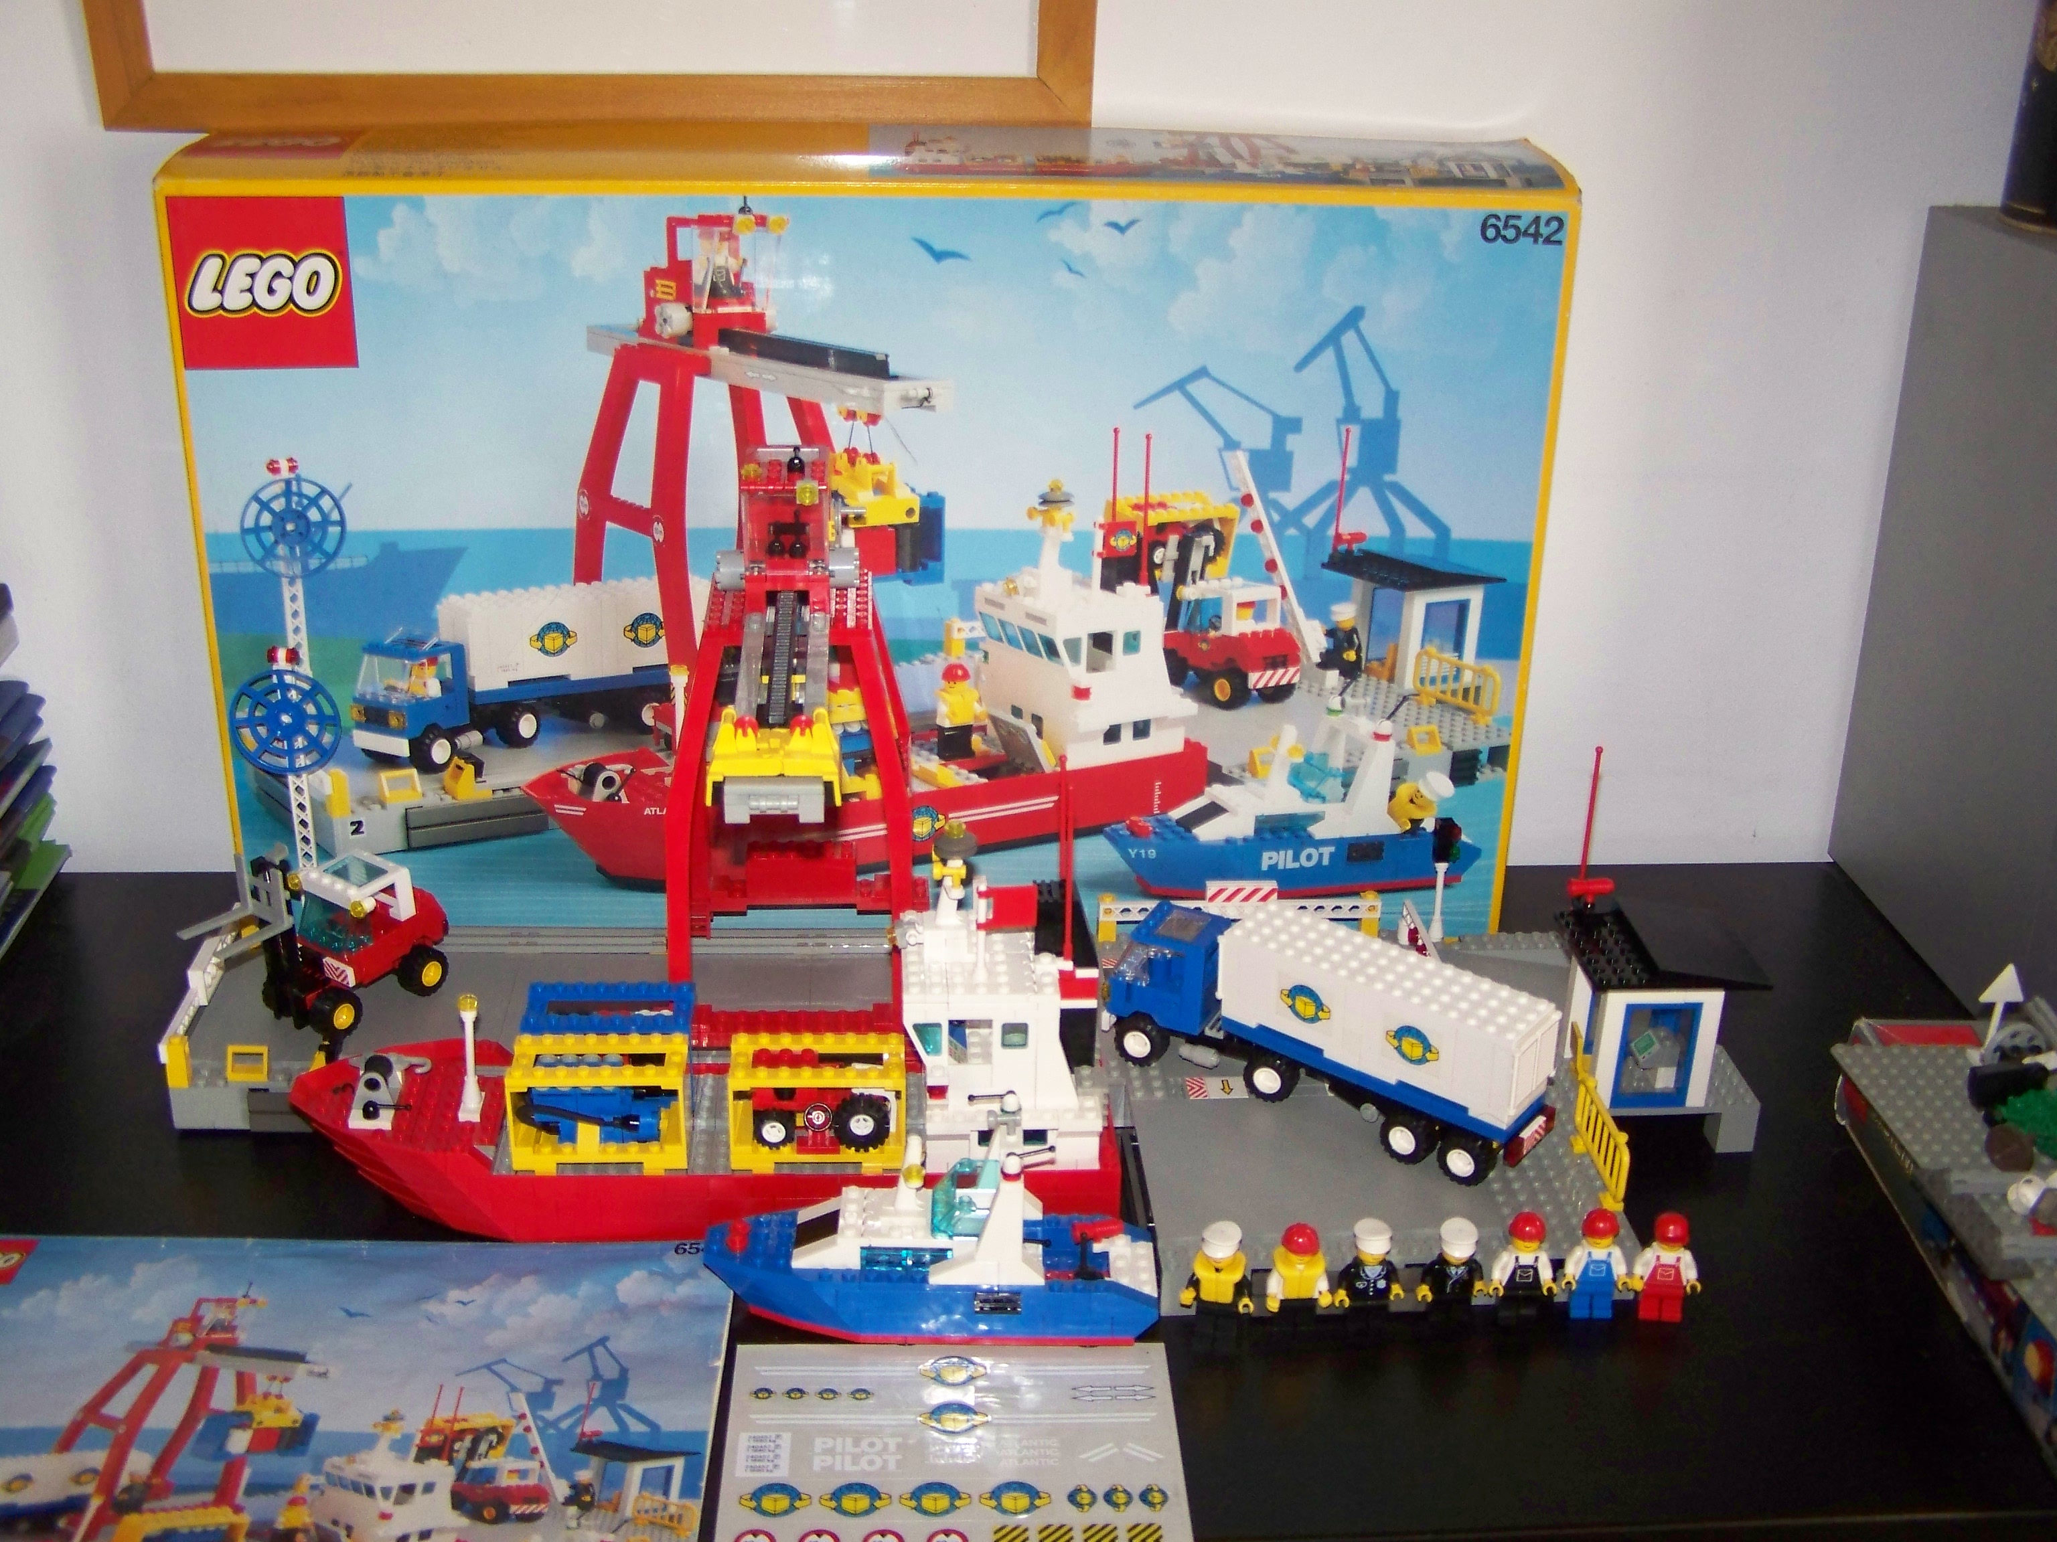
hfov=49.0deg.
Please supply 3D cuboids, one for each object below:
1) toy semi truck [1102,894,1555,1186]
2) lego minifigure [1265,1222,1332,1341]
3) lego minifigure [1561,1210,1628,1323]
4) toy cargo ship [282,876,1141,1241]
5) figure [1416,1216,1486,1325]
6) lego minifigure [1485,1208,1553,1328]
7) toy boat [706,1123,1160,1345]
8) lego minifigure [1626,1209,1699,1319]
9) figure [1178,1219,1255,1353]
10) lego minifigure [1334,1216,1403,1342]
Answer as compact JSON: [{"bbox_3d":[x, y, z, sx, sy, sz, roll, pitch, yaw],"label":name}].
[{"bbox_3d":[0.115,0.101,0.882,0.186,0.066,0.048,18,31,34],"label":"toy semi truck"},{"bbox_3d":[0.095,0.177,0.789,0.024,0.042,0.016,3,25,6],"label":"lego minifigure"},{"bbox_3d":[0.201,0.172,0.798,0.024,0.042,0.015,6,26,13],"label":"lego minifigure"},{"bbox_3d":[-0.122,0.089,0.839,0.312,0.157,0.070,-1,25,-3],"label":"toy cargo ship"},{"bbox_3d":[0.150,0.174,0.793,0.025,0.042,0.015,5,25,10],"label":"figure"},{"bbox_3d":[0.175,0.173,0.796,0.023,0.042,0.015,5,26,11],"label":"lego minifigure"},{"bbox_3d":[-0.034,0.156,0.793,0.160,0.076,0.049,1,25,2],"label":"toy boat"},{"bbox_3d":[0.226,0.172,0.799,0.024,0.042,0.015,7,26,14],"label":"lego minifigure"},{"bbox_3d":[0.066,0.178,0.785,0.025,0.042,0.016,2,25,4],"label":"figure"},{"bbox_3d":[0.121,0.176,0.790,0.024,0.042,0.015,4,25,8],"label":"lego minifigure"}]

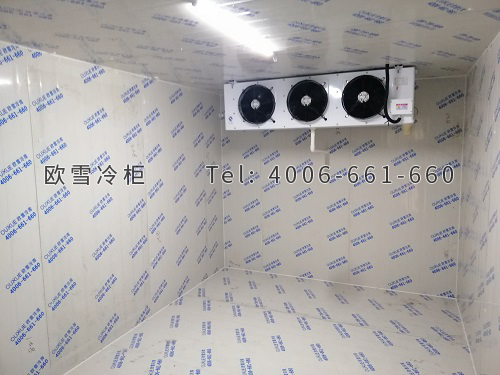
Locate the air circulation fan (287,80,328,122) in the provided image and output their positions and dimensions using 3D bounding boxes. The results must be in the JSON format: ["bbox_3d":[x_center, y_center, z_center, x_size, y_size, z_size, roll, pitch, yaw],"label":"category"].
[{"bbox_3d":[0.481,-0.709,3.092,0.347,0.347,0.090,2,7,23],"label":"air circulation fan"}]

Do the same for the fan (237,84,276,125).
[{"bbox_3d":[0.071,-0.718,3.270,0.347,0.347,0.090,2,7,23],"label":"fan"}]

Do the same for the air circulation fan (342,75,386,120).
[{"bbox_3d":[0.891,-0.698,2.914,0.347,0.347,0.090,2,7,23],"label":"air circulation fan"}]

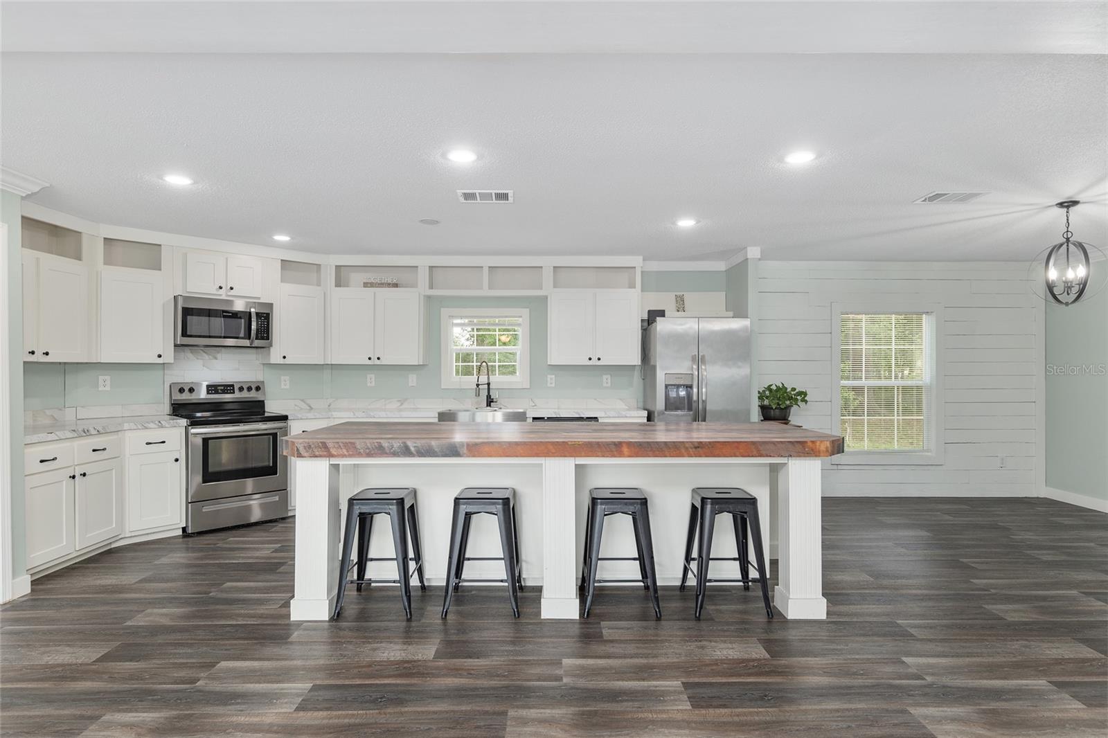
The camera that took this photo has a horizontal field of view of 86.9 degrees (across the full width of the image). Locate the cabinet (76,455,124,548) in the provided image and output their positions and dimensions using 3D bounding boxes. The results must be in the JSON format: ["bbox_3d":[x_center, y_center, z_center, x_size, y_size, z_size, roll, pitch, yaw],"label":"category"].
[{"bbox_3d":[-3.590,0.946,4.263,0.580,0.610,0.460,0,0,0],"label":"cabinet"}]

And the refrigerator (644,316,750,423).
[{"bbox_3d":[1.343,0.441,5.599,0.845,1.785,0.780,0,0,0],"label":"refrigerator"}]

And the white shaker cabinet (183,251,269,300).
[{"bbox_3d":[-3.022,-0.830,5.347,0.730,0.385,0.330,0,0,-45],"label":"white shaker cabinet"}]

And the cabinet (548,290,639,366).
[{"bbox_3d":[0.396,-0.414,5.963,0.915,0.755,0.330,0,0,0],"label":"cabinet"}]

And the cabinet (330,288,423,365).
[{"bbox_3d":[-1.741,-0.420,5.890,0.915,0.757,0.305,0,0,0],"label":"cabinet"}]

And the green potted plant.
[{"bbox_3d":[2.210,0.320,5.660,0.510,0.390,0.400,0,0,0],"label":"green potted plant"}]

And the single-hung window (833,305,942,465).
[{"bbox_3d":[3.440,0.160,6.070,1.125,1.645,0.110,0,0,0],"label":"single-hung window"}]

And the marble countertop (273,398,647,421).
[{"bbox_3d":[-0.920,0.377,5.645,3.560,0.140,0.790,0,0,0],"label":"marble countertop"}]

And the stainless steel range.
[{"bbox_3d":[-2.842,0.733,5.131,0.760,1.200,0.700,0,0,-45],"label":"stainless steel range"}]

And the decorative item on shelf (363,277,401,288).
[{"bbox_3d":[-1.741,-0.862,5.870,0.365,0.120,0.040,0,0,0],"label":"decorative item on shelf"}]

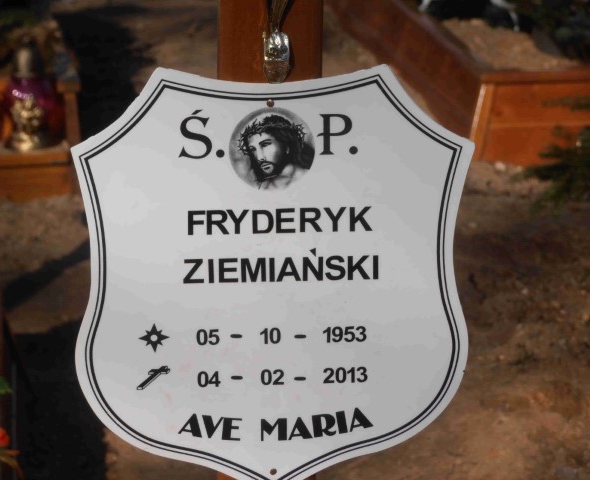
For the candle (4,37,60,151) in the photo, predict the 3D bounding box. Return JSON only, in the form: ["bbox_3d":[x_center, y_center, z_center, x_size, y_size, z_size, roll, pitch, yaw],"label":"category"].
[{"bbox_3d":[-0.611,-0.344,7.100,0.125,0.260,0.125,1,14,6],"label":"candle"}]

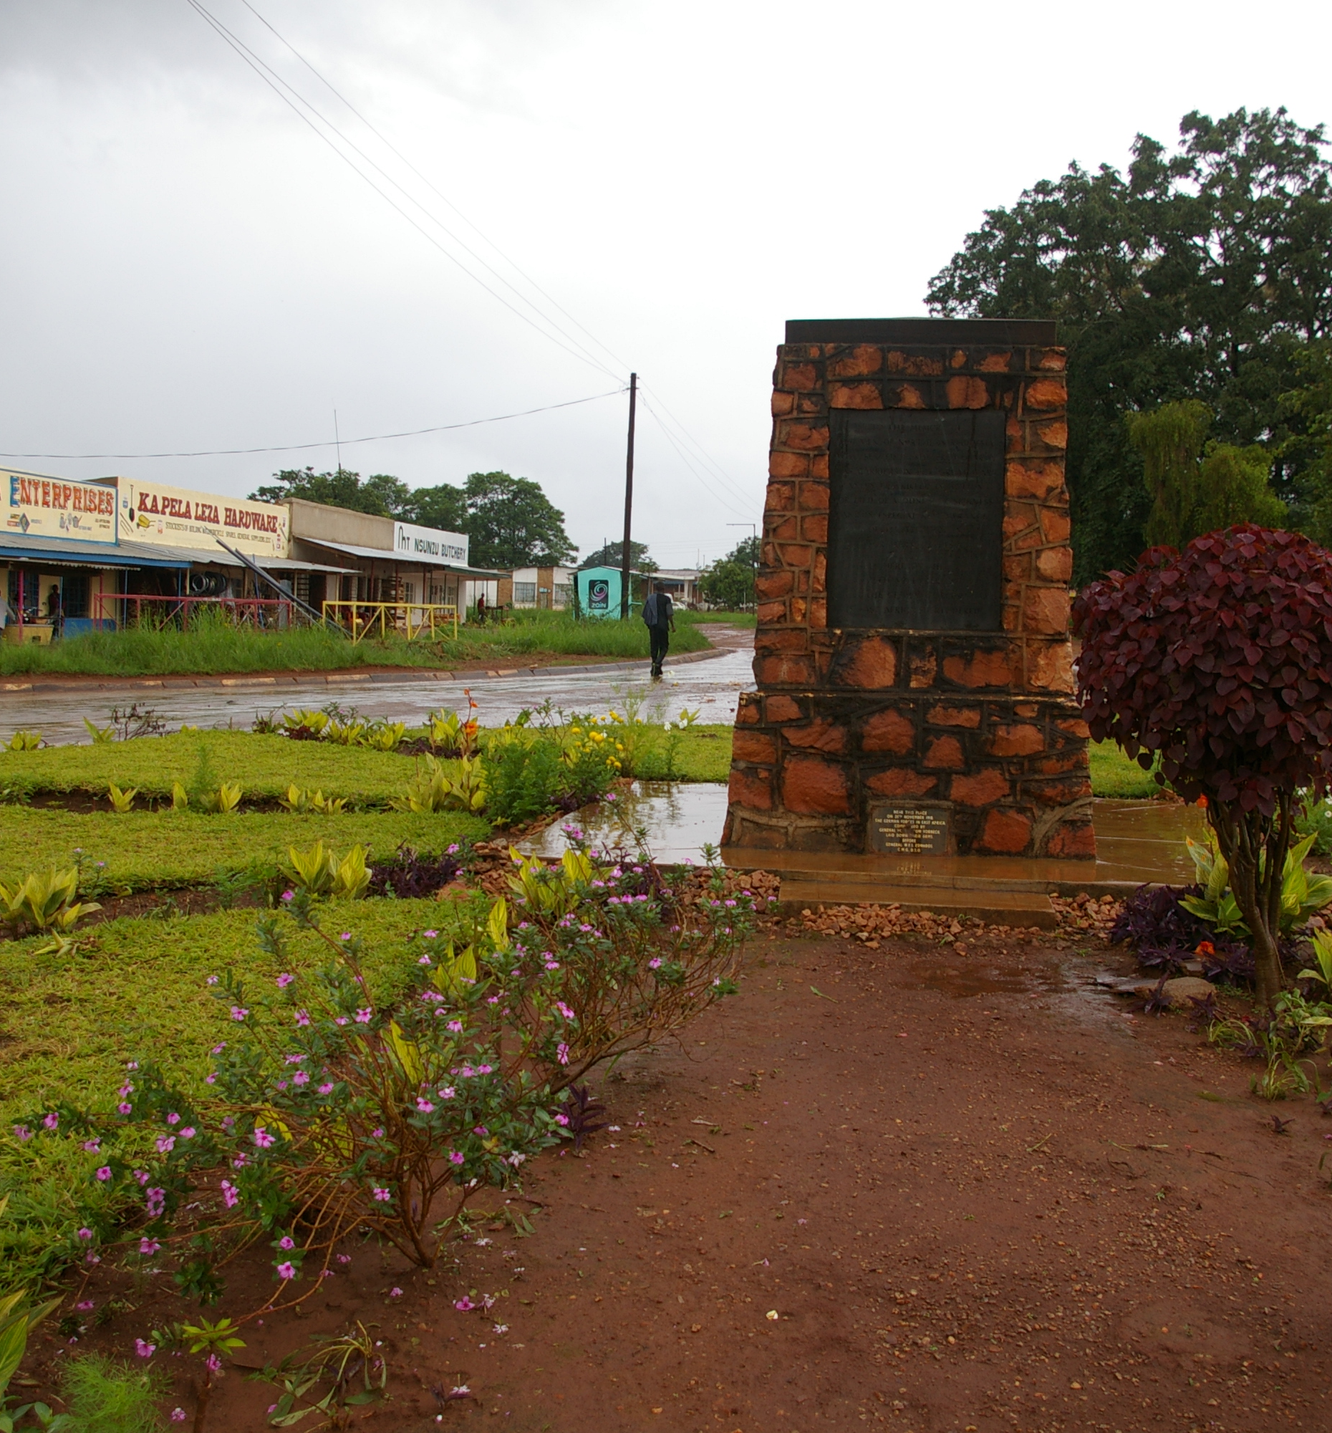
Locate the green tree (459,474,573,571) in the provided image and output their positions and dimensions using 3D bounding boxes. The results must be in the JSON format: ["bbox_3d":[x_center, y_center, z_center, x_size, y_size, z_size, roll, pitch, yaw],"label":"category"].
[{"bbox_3d":[-8.766,-9.607,95.000,7.400,9.500,7.200,1,4,-5],"label":"green tree"}]

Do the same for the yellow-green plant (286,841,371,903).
[{"bbox_3d":[-1.602,0.722,7.665,0.410,0.260,0.330,0,4,-12],"label":"yellow-green plant"}]

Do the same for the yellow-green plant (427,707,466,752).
[{"bbox_3d":[-2.188,0.137,16.035,0.370,0.380,0.340,1,4,-8],"label":"yellow-green plant"}]

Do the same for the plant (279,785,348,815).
[{"bbox_3d":[-2.389,0.535,10.965,0.440,0.200,0.320,0,4,-12],"label":"plant"}]

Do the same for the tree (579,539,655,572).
[{"bbox_3d":[-4.384,-11.897,139.519,6.837,7.010,6.495,2,4,-2],"label":"tree"}]

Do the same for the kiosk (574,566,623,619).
[{"bbox_3d":[-2.352,-4.329,58.598,1.750,2.200,1.700,1,3,4],"label":"kiosk"}]

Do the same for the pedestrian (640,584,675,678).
[{"bbox_3d":[-0.165,-1.606,29.800,0.550,1.730,0.420,1,4,-3],"label":"pedestrian"}]

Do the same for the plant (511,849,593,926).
[{"bbox_3d":[-0.508,0.746,7.190,0.360,0.310,0.340,1,4,-4],"label":"plant"}]

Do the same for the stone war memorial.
[{"bbox_3d":[1.648,-0.840,10.535,2.200,3.220,1.800,2,4,8],"label":"stone war memorial"}]

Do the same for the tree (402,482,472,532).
[{"bbox_3d":[-15.784,-11.551,111.724,5.372,9.341,4.835,0,3,-8],"label":"tree"}]

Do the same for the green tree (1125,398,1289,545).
[{"bbox_3d":[15.129,-5.072,45.727,4.672,7.605,4.439,3,4,18],"label":"green tree"}]

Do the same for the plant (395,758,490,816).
[{"bbox_3d":[-1.548,0.460,11.136,0.610,0.360,0.450,1,4,-8],"label":"plant"}]

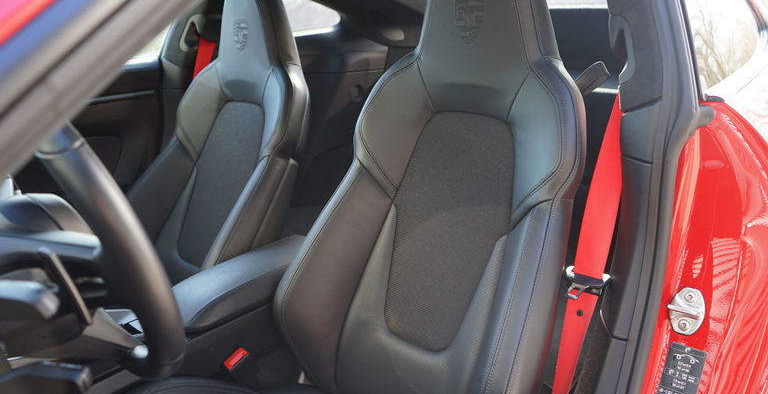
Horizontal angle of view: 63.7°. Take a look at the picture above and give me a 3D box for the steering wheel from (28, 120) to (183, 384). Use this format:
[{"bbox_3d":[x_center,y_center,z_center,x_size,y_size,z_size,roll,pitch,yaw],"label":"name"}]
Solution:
[{"bbox_3d":[-0.341,0.047,0.621,0.365,0.365,0.090,13,38,40],"label":"steering wheel"}]

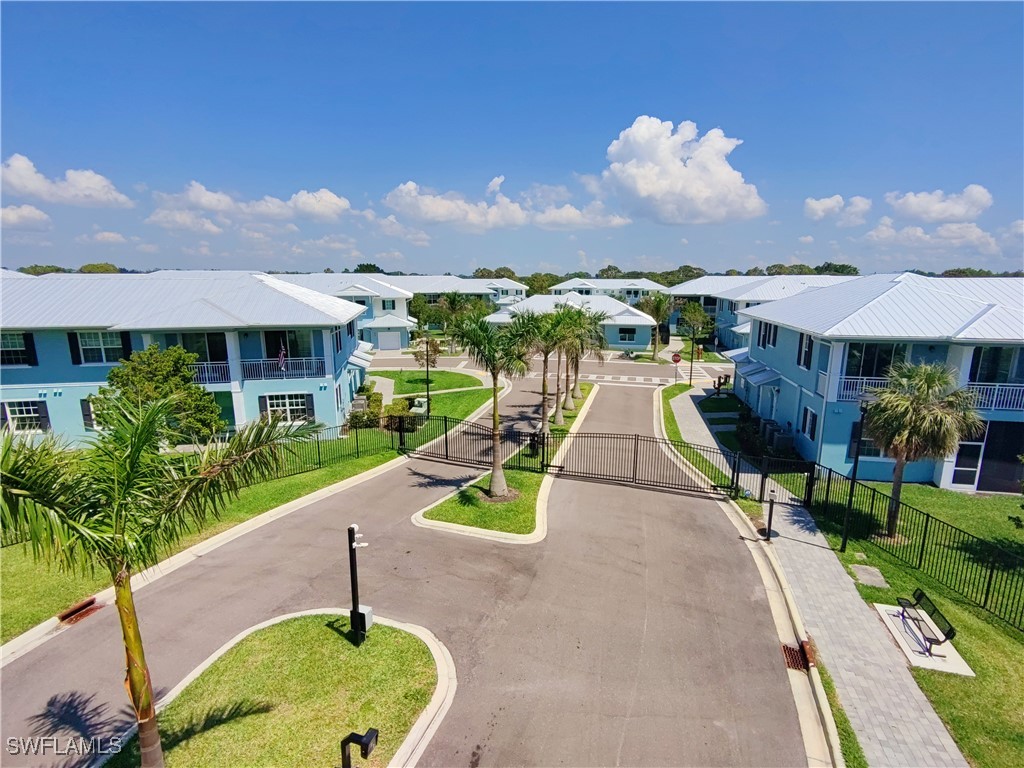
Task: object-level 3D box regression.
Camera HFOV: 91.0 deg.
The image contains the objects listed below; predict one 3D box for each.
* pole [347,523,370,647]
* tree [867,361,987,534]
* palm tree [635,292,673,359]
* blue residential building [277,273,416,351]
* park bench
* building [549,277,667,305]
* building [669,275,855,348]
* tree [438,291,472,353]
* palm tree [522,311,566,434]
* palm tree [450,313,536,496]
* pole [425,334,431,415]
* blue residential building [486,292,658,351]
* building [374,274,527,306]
[{"bbox_3d":[-3.670,4.879,12.249,0.600,3.150,0.480,3,12,14],"label":"pole"},{"bbox_3d":[13.022,2.204,16.255,2.900,5.800,2.900,0,11,0],"label":"tree"},{"bbox_3d":[16.708,-6.589,58.017,4.100,7.600,4.100,0,11,0],"label":"palm tree"},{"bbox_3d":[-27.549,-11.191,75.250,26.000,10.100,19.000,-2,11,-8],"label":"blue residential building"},{"bbox_3d":[10.282,5.960,12.602,0.630,0.830,1.740,3,12,17],"label":"park bench"},{"bbox_3d":[26.344,-23.439,136.348,30.000,9.900,18.000,2,12,11],"label":"building"},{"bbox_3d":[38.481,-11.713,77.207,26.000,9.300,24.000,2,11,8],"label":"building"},{"bbox_3d":[-7.393,-7.908,64.425,4.200,7.800,4.200,0,11,0],"label":"tree"},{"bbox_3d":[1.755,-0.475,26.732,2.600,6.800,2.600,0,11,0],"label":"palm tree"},{"bbox_3d":[-0.679,1.007,20.487,3.500,7.500,3.500,0,11,0],"label":"palm tree"},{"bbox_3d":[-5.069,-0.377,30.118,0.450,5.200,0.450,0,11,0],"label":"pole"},{"bbox_3d":[7.675,-8.721,67.608,20.500,6.900,12.500,1,11,6],"label":"blue residential building"},{"bbox_3d":[-12.318,-15.328,93.820,27.000,9.300,17.000,-1,11,-6],"label":"building"}]

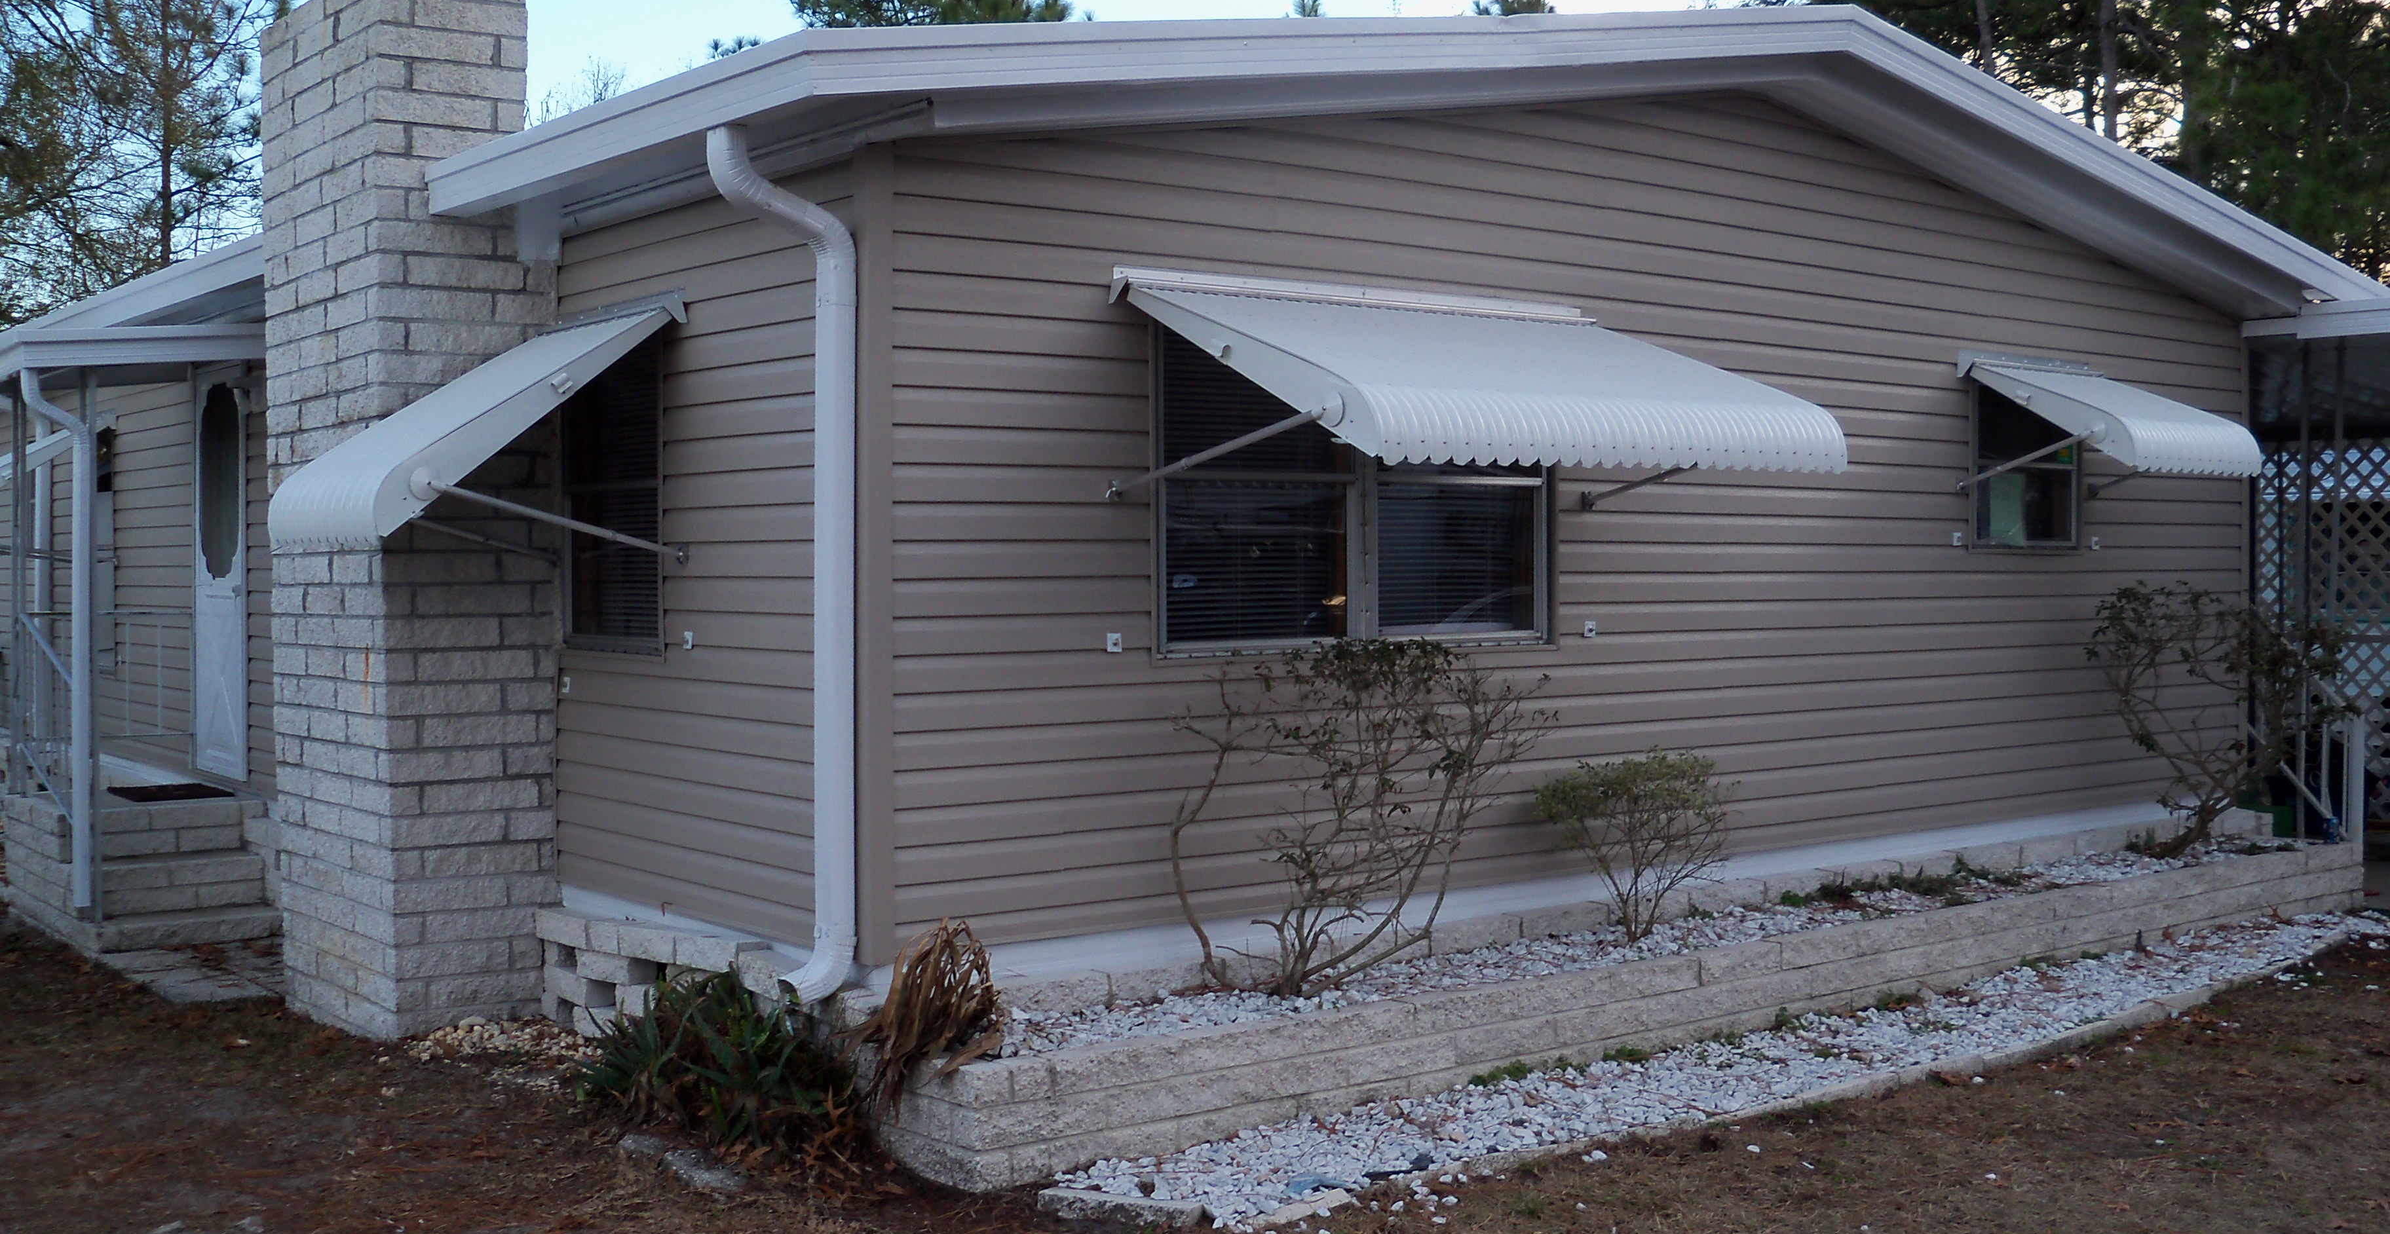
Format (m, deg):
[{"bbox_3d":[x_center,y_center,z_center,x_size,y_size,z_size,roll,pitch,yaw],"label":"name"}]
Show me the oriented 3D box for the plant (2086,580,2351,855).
[{"bbox_3d":[4.100,0.400,9.683,1.109,1.129,0.792,-1,2,-38],"label":"plant"}]

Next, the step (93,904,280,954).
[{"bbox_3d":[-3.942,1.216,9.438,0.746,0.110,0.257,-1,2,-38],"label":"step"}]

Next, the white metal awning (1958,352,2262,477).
[{"bbox_3d":[3.528,-0.767,9.258,1.039,0.475,0.738,-1,2,-38],"label":"white metal awning"}]

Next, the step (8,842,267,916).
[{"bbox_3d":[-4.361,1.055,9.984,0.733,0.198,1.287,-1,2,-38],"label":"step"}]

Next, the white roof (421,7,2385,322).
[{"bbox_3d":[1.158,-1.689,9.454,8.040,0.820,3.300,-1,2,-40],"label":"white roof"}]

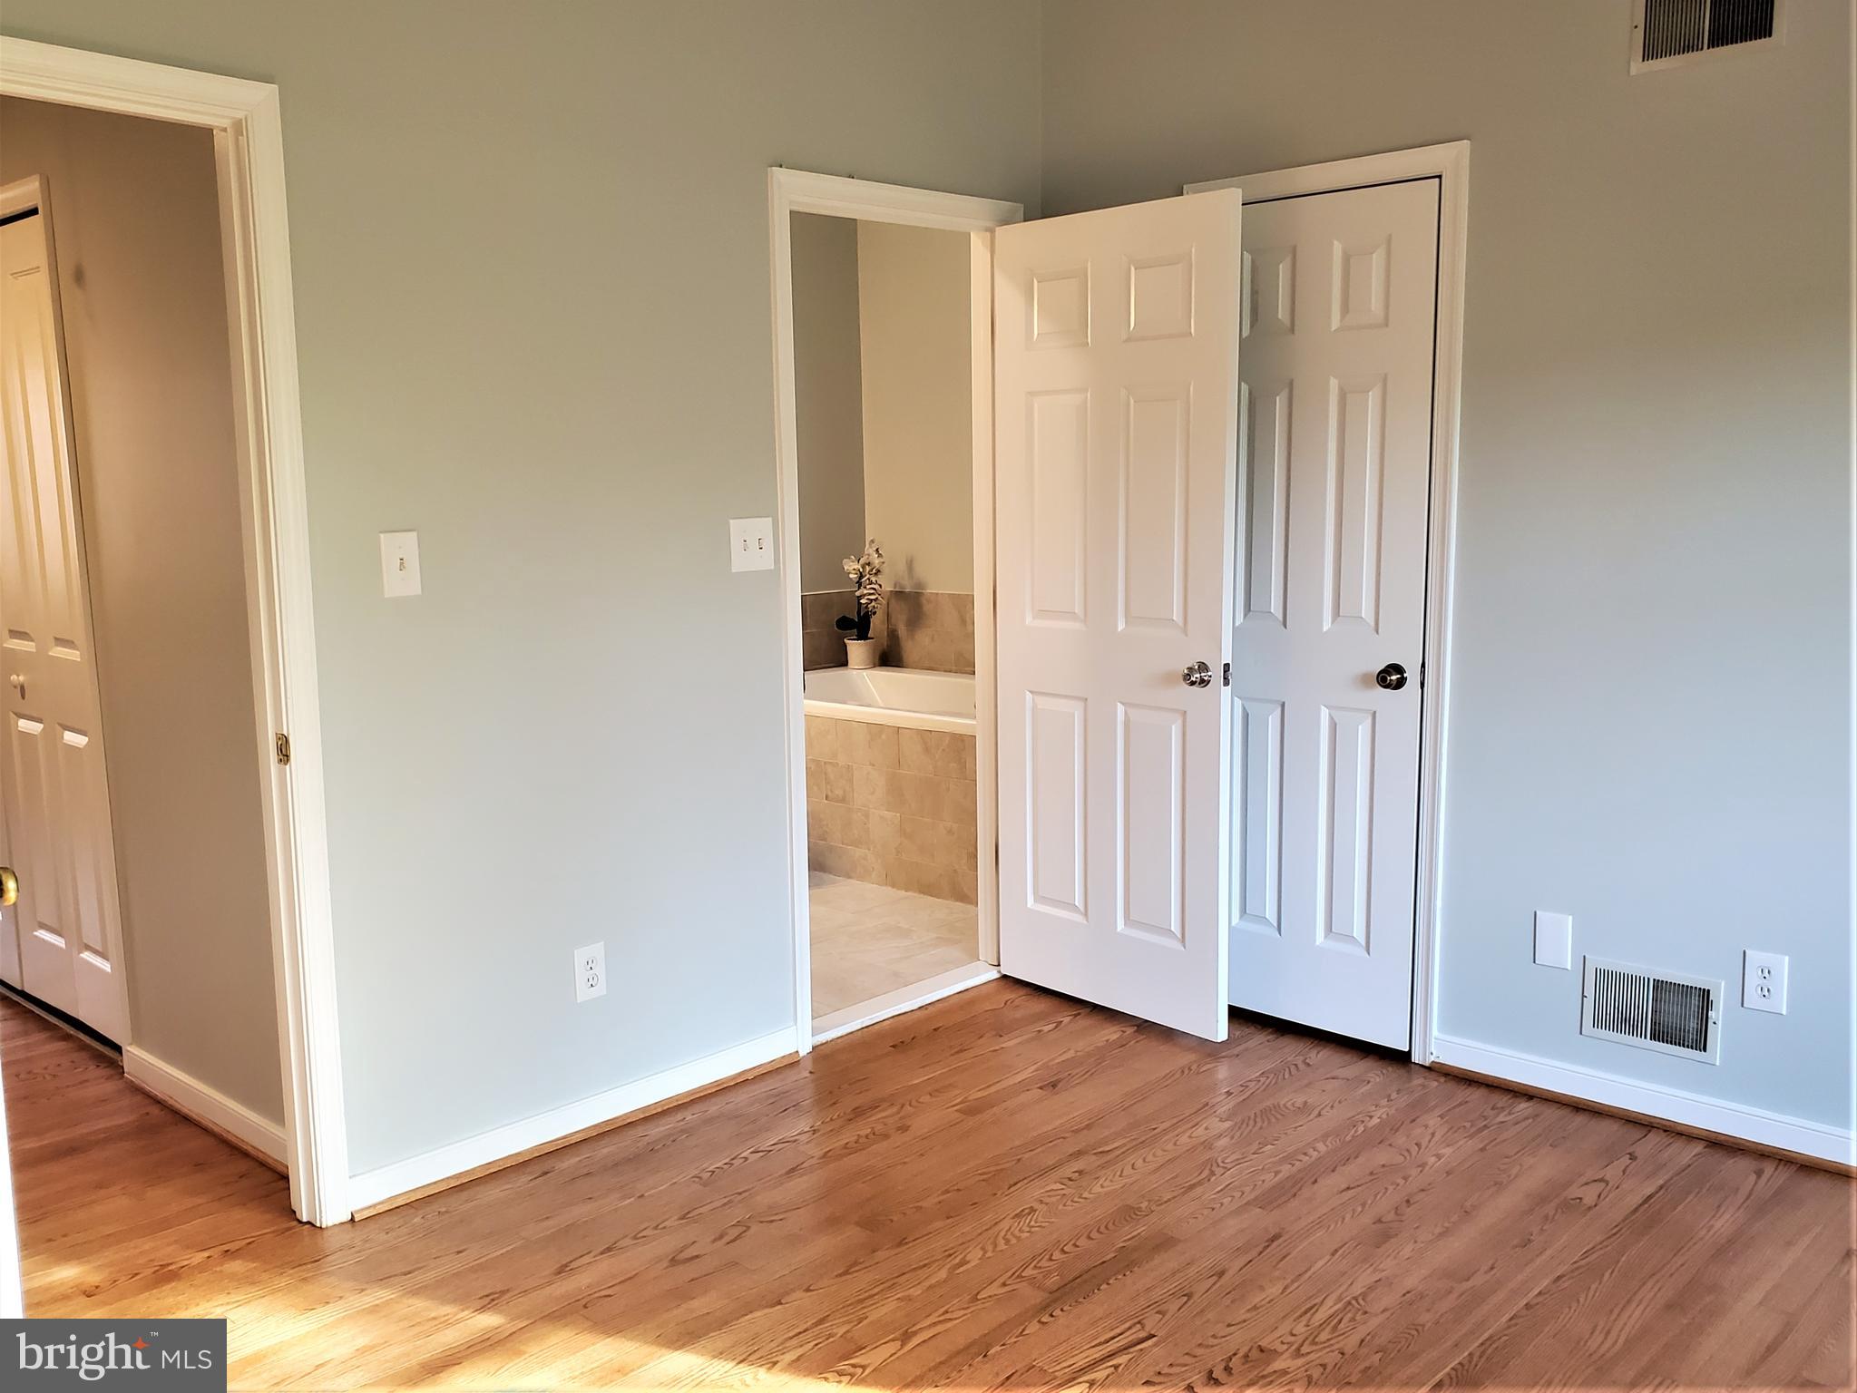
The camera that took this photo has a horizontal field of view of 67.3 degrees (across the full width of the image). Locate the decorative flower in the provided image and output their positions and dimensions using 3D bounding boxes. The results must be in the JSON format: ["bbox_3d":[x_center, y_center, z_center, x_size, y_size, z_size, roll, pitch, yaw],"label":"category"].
[{"bbox_3d":[-0.257,-0.468,5.550,0.148,0.317,0.139,5,11,37],"label":"decorative flower"}]

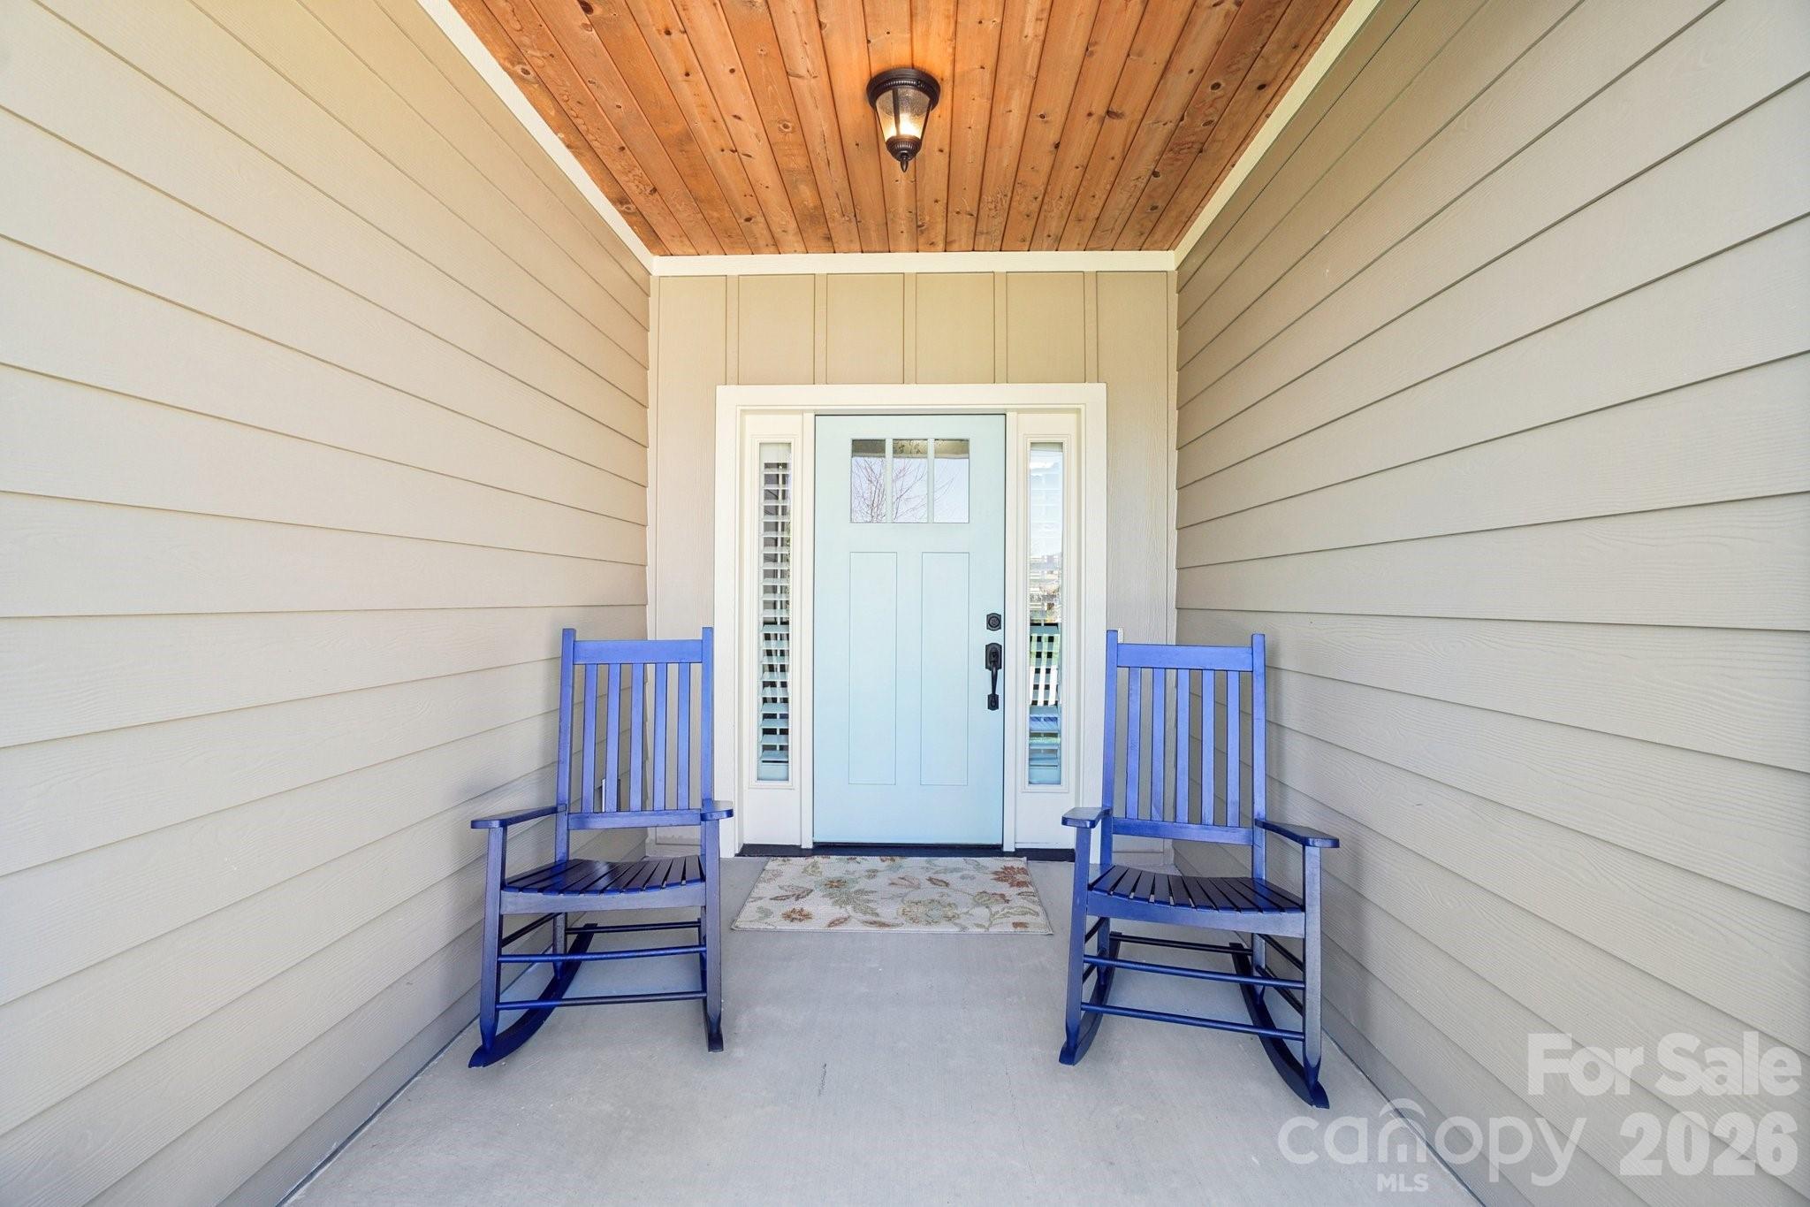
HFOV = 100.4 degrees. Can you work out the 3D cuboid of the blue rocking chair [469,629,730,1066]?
[{"bbox_3d":[-0.797,0.619,2.176,0.630,1.090,0.740,0,0,-8],"label":"blue rocking chair"}]

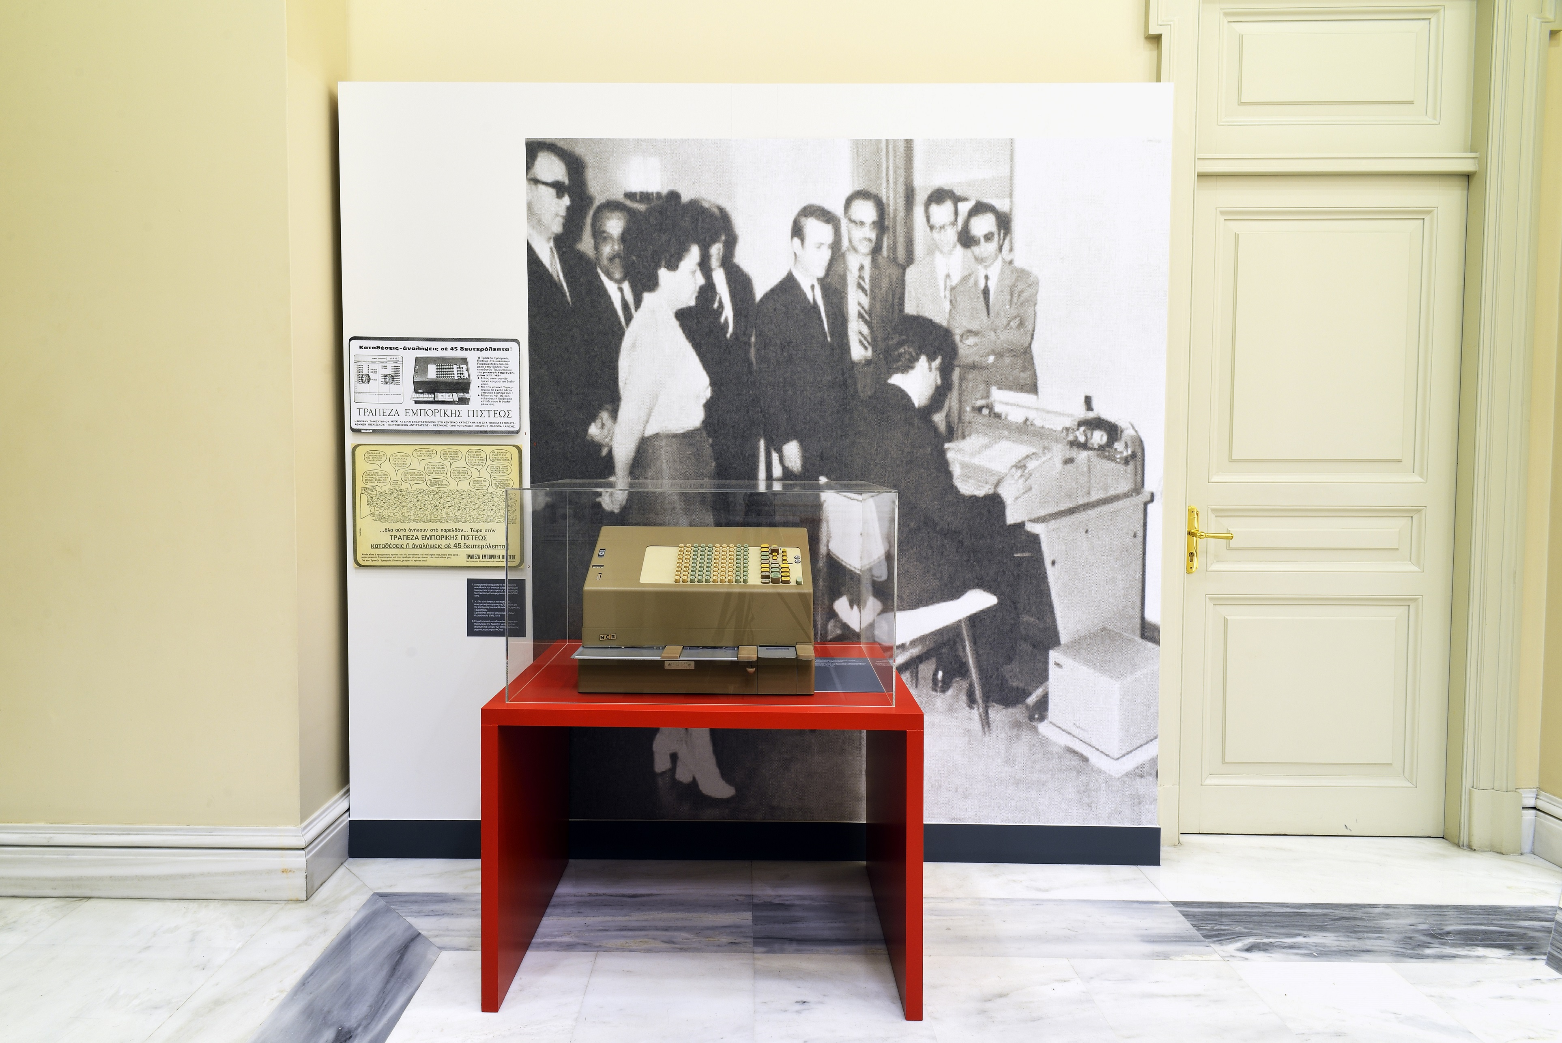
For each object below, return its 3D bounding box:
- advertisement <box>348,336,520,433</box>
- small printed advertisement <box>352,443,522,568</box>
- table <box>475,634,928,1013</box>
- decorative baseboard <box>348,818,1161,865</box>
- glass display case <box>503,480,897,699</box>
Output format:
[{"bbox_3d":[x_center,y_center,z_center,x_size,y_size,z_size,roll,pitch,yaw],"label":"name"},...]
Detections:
[{"bbox_3d":[-1.060,-0.415,2.661,0.522,0.286,0.010,1,3,0],"label":"advertisement"},{"bbox_3d":[-1.061,-0.046,2.683,0.526,0.382,0.010,1,3,0],"label":"small printed advertisement"},{"bbox_3d":[-0.183,0.753,2.340,1.000,0.702,0.748,1,3,-1],"label":"table"},{"bbox_3d":[-0.083,1.018,2.760,2.558,0.124,0.020,1,3,0],"label":"decorative baseboard"},{"bbox_3d":[-0.189,0.154,2.316,0.899,0.496,0.636,1,3,-1],"label":"glass display case"}]

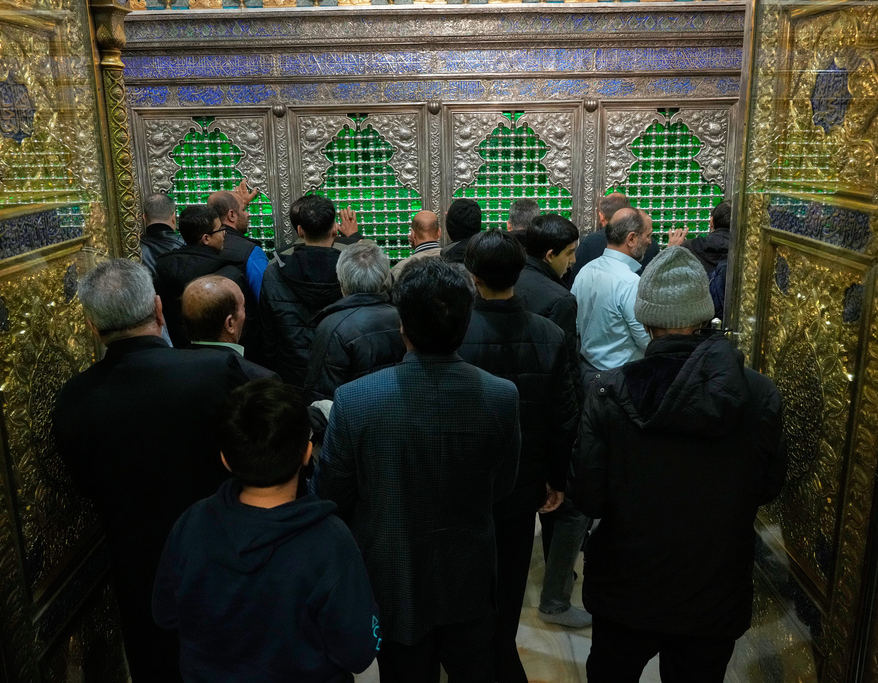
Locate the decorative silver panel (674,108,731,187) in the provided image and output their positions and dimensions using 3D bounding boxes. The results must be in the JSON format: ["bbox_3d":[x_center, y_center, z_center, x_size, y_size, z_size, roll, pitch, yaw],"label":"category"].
[{"bbox_3d":[1.505,-1.111,4.595,0.329,0.449,0.050,-1,14,0],"label":"decorative silver panel"}]

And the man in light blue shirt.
[{"bbox_3d":[0.716,0.301,3.365,0.400,1.709,0.520,-12,18,-37],"label":"man in light blue shirt"}]

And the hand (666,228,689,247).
[{"bbox_3d":[1.297,-0.560,4.312,0.105,0.140,0.080,-1,14,1],"label":"hand"}]

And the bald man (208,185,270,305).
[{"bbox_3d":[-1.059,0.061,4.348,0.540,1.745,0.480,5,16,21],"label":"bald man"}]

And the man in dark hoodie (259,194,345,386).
[{"bbox_3d":[-0.551,0.208,3.764,0.530,1.770,0.380,0,14,3],"label":"man in dark hoodie"}]

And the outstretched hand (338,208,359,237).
[{"bbox_3d":[-0.491,-0.645,4.317,0.110,0.160,0.070,-1,14,1],"label":"outstretched hand"}]

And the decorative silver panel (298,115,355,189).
[{"bbox_3d":[-0.640,-1.088,4.591,0.313,0.424,0.050,-1,14,0],"label":"decorative silver panel"}]

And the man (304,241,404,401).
[{"bbox_3d":[-0.252,0.464,2.917,0.520,1.665,0.380,1,14,7],"label":"man"}]

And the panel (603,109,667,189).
[{"bbox_3d":[1.056,-1.036,4.282,0.343,0.418,0.050,-1,14,1],"label":"panel"}]

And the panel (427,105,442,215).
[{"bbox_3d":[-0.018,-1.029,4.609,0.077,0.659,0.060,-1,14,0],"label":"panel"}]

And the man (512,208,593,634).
[{"bbox_3d":[0.398,0.356,3.190,0.370,1.728,0.490,-14,19,-42],"label":"man"}]

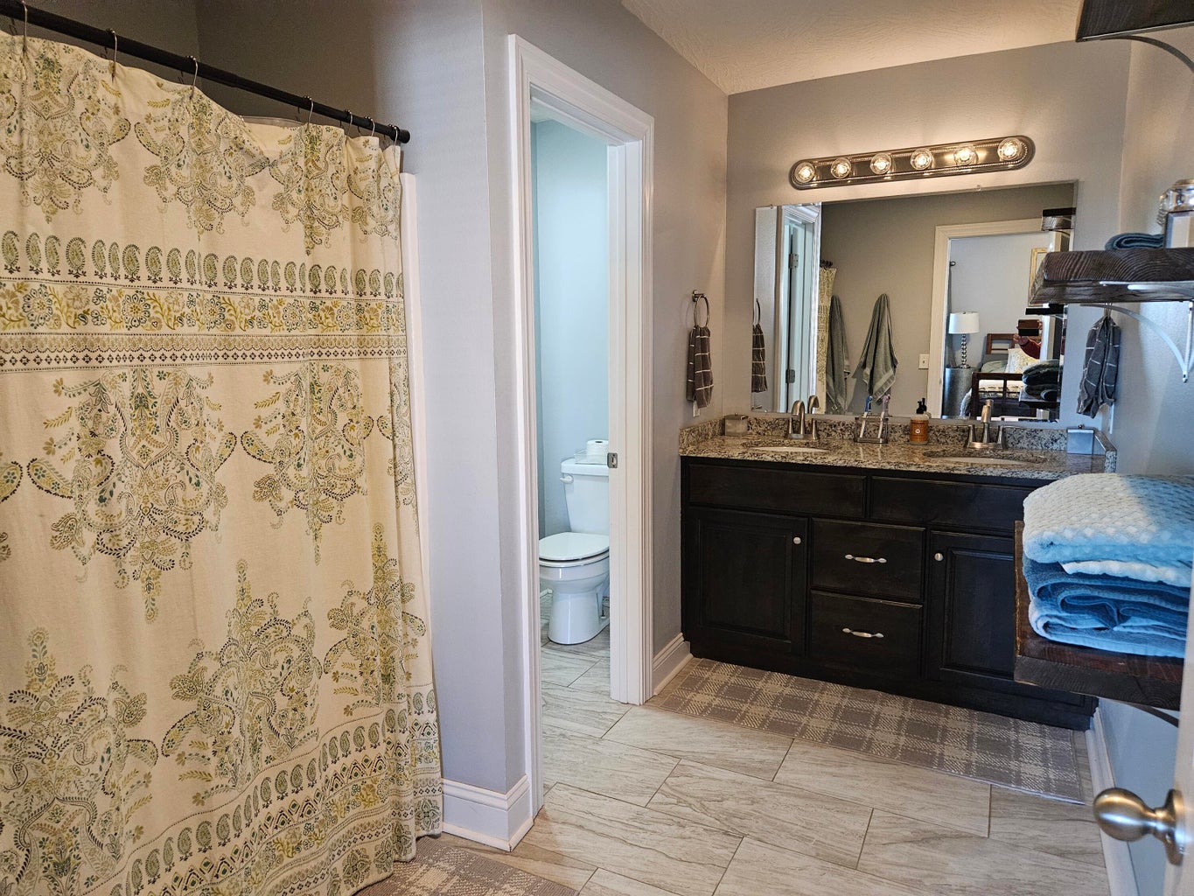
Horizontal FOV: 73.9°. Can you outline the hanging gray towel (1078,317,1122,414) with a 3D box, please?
[{"bbox_3d":[1.723,-0.277,2.720,0.105,0.345,0.180,4,9,27],"label":"hanging gray towel"}]

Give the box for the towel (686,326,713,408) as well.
[{"bbox_3d":[0.442,-0.337,3.308,0.075,0.340,0.180,4,9,27],"label":"towel"}]

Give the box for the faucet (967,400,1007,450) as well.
[{"bbox_3d":[1.556,-0.088,3.167,0.156,0.199,0.140,4,9,27],"label":"faucet"}]

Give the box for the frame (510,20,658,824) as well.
[{"bbox_3d":[-0.062,-0.043,2.559,0.150,2.129,0.884,4,9,27],"label":"frame"}]

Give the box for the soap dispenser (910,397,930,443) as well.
[{"bbox_3d":[1.353,-0.103,3.318,0.074,0.187,0.074,4,9,27],"label":"soap dispenser"}]

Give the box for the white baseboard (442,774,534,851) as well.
[{"bbox_3d":[-0.314,1.014,2.258,0.245,0.128,0.141,4,9,27],"label":"white baseboard"}]

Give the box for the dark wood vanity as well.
[{"bbox_3d":[1.167,0.477,3.283,1.528,0.878,0.525,4,9,27],"label":"dark wood vanity"}]

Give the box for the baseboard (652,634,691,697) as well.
[{"bbox_3d":[0.303,0.867,3.249,0.038,0.125,0.415,4,9,27],"label":"baseboard"}]

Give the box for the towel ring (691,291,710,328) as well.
[{"bbox_3d":[0.438,-0.567,3.308,0.060,0.185,0.165,4,9,27],"label":"towel ring"}]

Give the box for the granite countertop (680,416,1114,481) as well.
[{"bbox_3d":[1.155,-0.013,3.194,1.528,0.118,0.564,4,9,27],"label":"granite countertop"}]

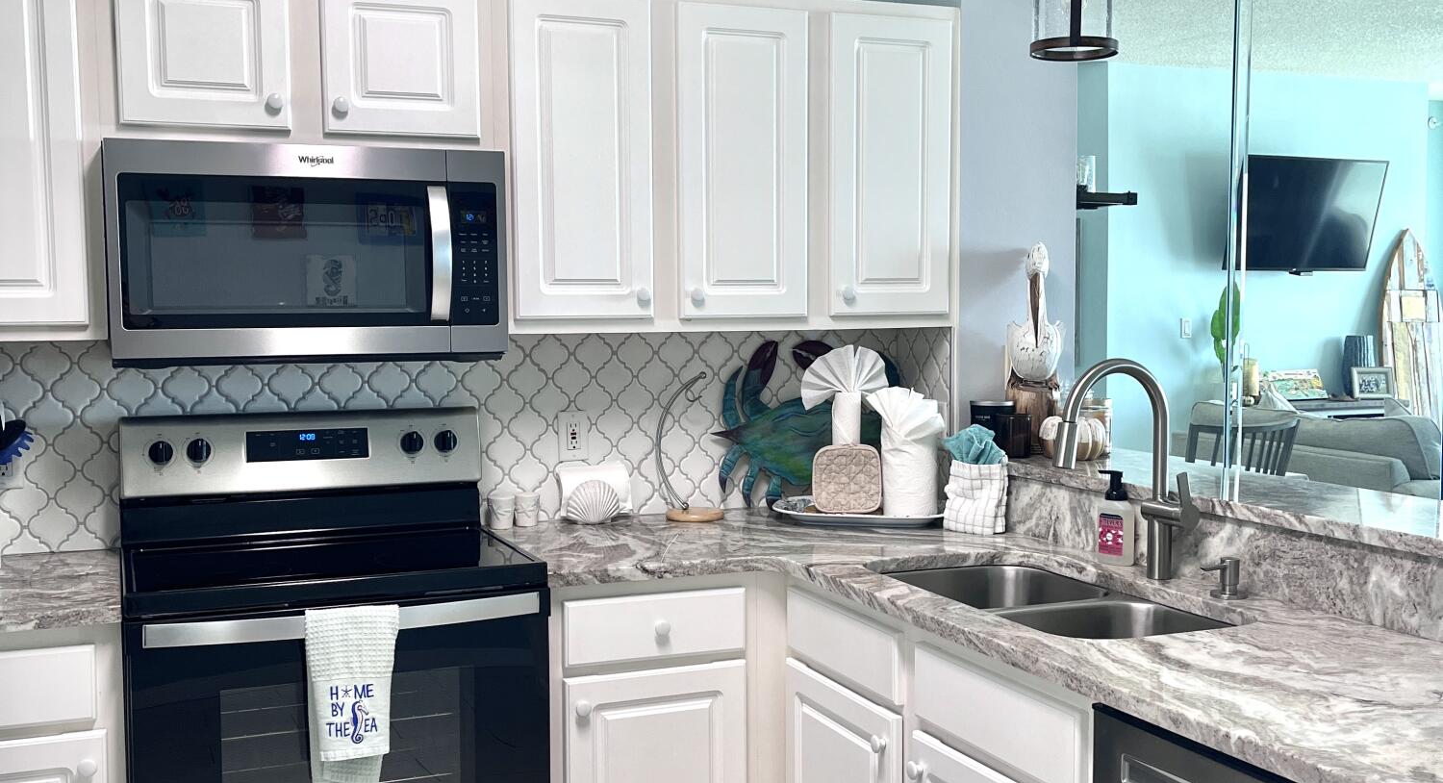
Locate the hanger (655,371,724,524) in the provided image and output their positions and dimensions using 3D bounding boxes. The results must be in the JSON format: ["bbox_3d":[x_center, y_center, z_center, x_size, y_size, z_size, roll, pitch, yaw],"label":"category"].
[{"bbox_3d":[-0.078,0.132,3.572,0.178,0.365,0.140,-1,3,-7],"label":"hanger"}]

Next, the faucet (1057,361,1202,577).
[{"bbox_3d":[0.741,0.149,2.647,0.262,0.415,0.150,-1,3,-22],"label":"faucet"}]

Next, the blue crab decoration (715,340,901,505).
[{"bbox_3d":[0.242,0.087,3.725,0.545,0.440,0.060,-1,3,-22],"label":"blue crab decoration"}]

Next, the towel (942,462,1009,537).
[{"bbox_3d":[0.585,0.244,3.307,0.130,0.160,0.095,1,3,29],"label":"towel"}]

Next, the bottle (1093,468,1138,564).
[{"bbox_3d":[0.805,0.254,2.946,0.058,0.187,0.070,-3,5,-39],"label":"bottle"}]

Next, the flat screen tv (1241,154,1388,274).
[{"bbox_3d":[3.356,-1.009,8.287,1.120,0.645,0.070,-2,16,-23],"label":"flat screen tv"}]

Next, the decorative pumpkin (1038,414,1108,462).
[{"bbox_3d":[0.795,0.105,3.266,0.160,0.112,0.160,0,4,0],"label":"decorative pumpkin"}]

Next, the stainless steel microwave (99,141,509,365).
[{"bbox_3d":[-0.866,-0.280,3.023,0.759,0.426,0.410,-2,4,-22],"label":"stainless steel microwave"}]

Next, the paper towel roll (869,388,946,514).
[{"bbox_3d":[0.456,0.149,3.535,0.170,0.302,0.148,0,4,0],"label":"paper towel roll"}]

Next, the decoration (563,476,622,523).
[{"bbox_3d":[-0.304,0.264,3.448,0.138,0.110,0.050,-1,4,-17],"label":"decoration"}]

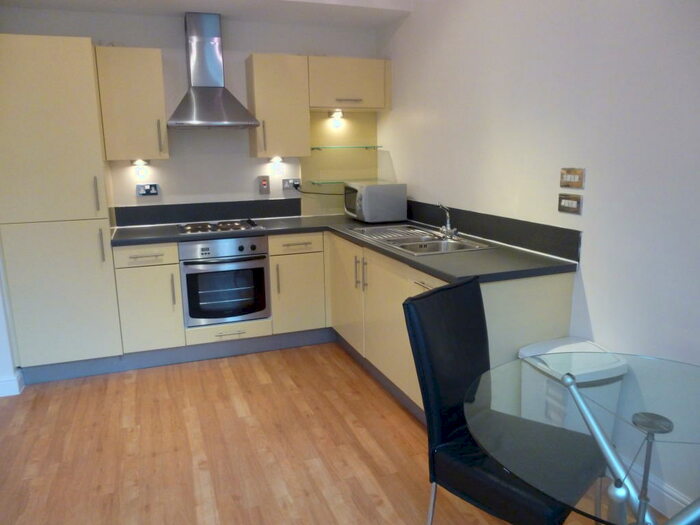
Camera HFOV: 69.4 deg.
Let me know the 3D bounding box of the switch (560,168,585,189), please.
[{"bbox_3d":[1.031,-0.388,2.351,0.012,0.088,0.145,-5,13,-21],"label":"switch"}]

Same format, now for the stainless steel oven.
[{"bbox_3d":[-0.934,0.086,3.734,0.595,0.598,0.560,-5,13,-20],"label":"stainless steel oven"}]

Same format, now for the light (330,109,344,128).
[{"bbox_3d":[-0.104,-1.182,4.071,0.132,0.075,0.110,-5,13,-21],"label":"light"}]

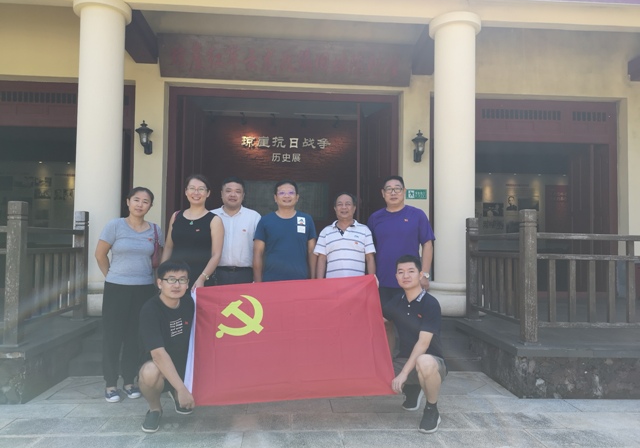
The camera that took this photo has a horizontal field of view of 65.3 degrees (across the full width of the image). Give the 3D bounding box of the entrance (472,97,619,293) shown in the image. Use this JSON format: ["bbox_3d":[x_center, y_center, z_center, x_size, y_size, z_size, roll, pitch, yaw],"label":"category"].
[{"bbox_3d":[3.073,-0.422,7.553,2.957,3.037,0.270,1,-2,-4],"label":"entrance"}]

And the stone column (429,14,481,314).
[{"bbox_3d":[1.607,-0.686,5.964,0.680,3.480,0.680,1,-2,-4],"label":"stone column"}]

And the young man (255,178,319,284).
[{"bbox_3d":[-0.281,0.510,3.949,0.500,1.700,0.290,1,-2,-3],"label":"young man"}]

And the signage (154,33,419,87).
[{"bbox_3d":[-0.466,-2.381,7.300,3.660,0.590,0.080,0,20,-4],"label":"signage"}]

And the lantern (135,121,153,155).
[{"bbox_3d":[-2.416,-1.185,6.874,0.235,0.476,0.270,1,-2,-4],"label":"lantern"}]

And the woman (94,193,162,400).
[{"bbox_3d":[-1.474,0.527,3.858,0.500,1.630,0.330,1,-2,-13],"label":"woman"}]

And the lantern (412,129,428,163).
[{"bbox_3d":[1.442,-1.112,7.156,0.217,0.448,0.270,1,-2,-4],"label":"lantern"}]

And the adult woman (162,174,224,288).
[{"bbox_3d":[-0.954,0.490,3.779,0.470,1.710,0.320,1,-2,-6],"label":"adult woman"}]

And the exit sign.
[{"bbox_3d":[1.408,-0.428,7.254,0.309,0.143,0.020,1,-2,-4],"label":"exit sign"}]

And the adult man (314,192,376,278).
[{"bbox_3d":[0.207,0.539,4.210,0.500,1.606,0.300,1,-2,2],"label":"adult man"}]

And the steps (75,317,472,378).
[{"bbox_3d":[-0.359,1.171,4.804,3.673,0.374,0.680,1,-2,-4],"label":"steps"}]

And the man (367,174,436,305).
[{"bbox_3d":[0.648,0.488,4.020,0.530,1.770,0.310,0,-2,10],"label":"man"}]

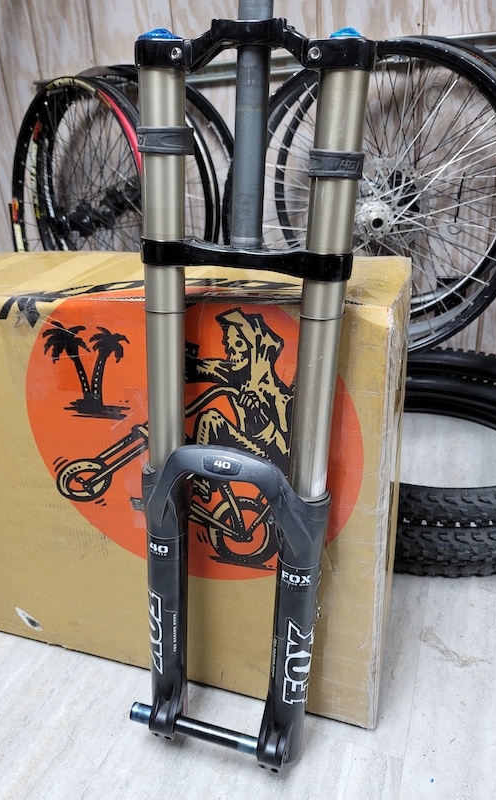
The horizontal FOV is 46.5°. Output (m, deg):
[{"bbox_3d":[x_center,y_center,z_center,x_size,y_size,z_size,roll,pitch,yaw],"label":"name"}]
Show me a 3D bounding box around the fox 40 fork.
[{"bbox_3d":[-0.020,0.076,0.619,0.222,0.835,0.114,8,23,13],"label":"fox 40 fork"}]

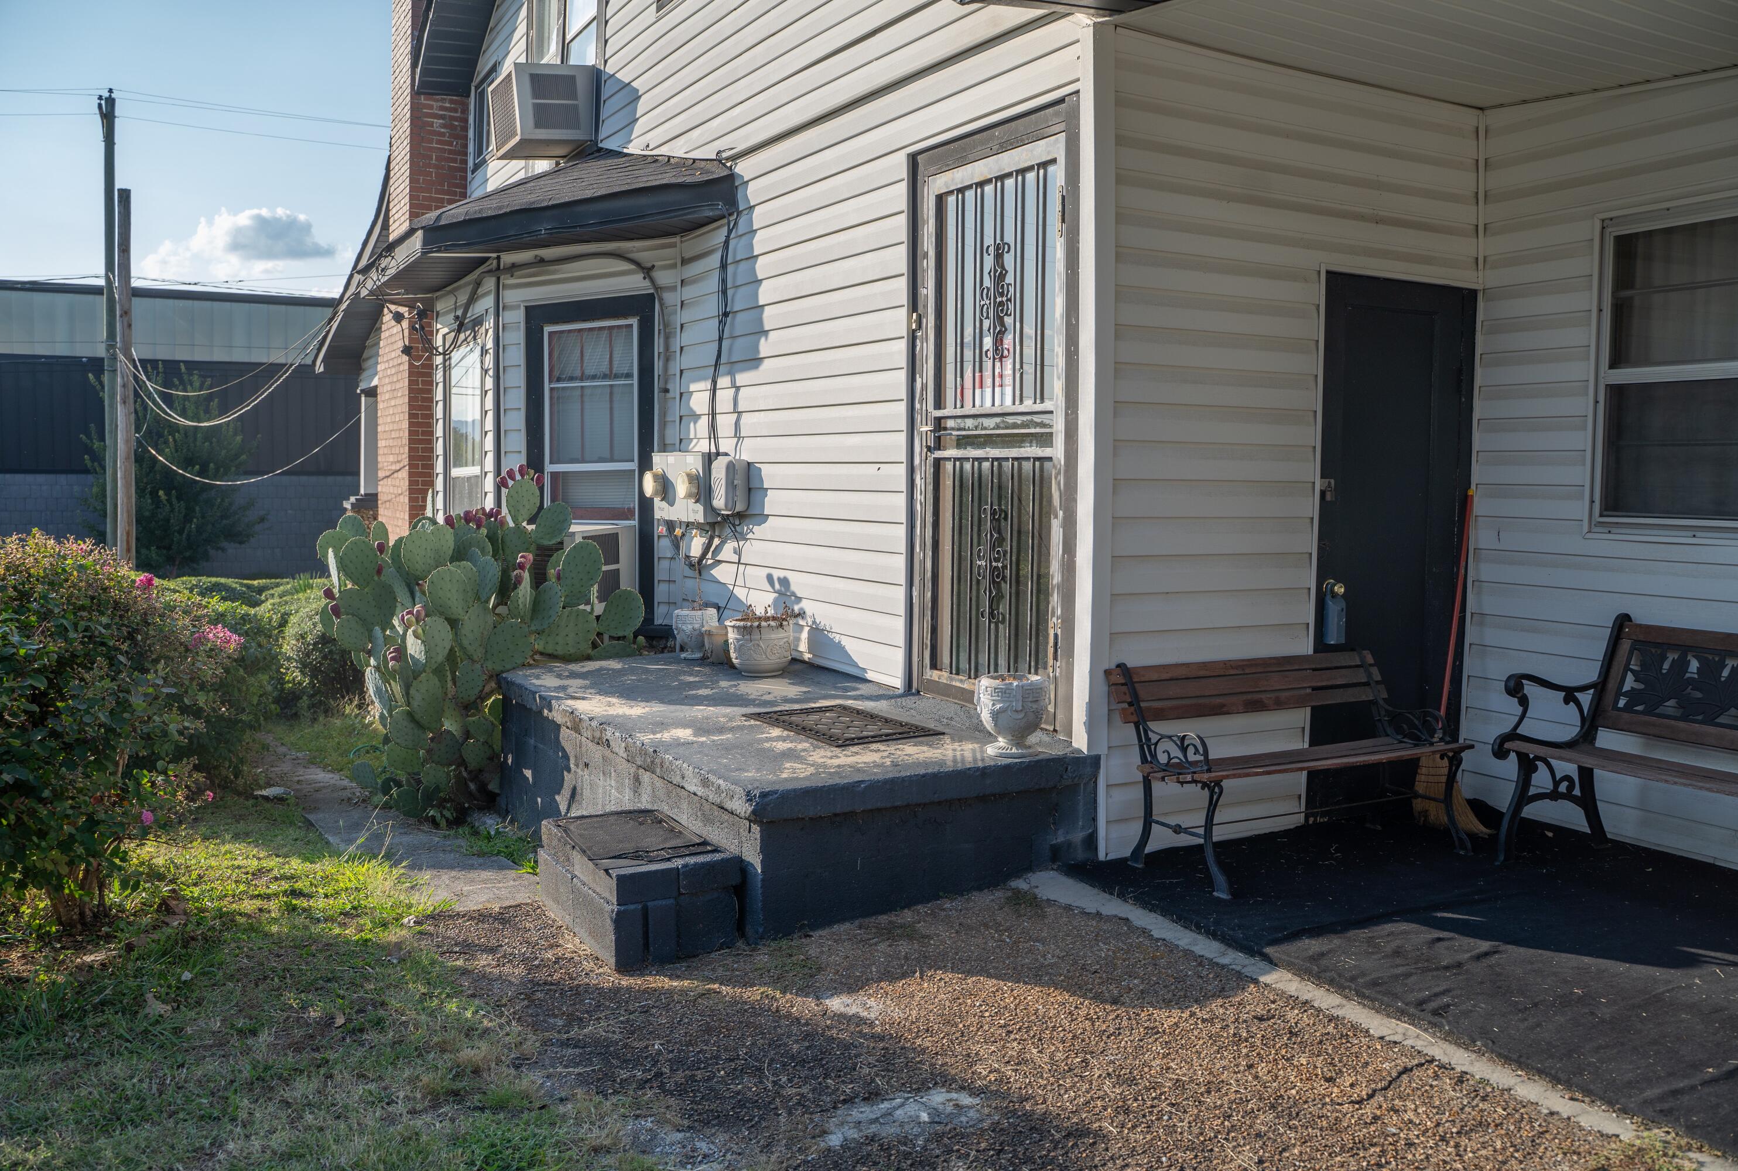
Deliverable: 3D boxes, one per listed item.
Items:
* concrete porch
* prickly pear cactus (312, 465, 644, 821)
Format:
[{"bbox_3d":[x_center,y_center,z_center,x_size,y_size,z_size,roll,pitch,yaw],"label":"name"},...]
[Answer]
[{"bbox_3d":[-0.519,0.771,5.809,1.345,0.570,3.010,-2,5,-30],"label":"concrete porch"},{"bbox_3d":[-1.786,0.198,6.250,1.380,1.490,1.200,-1,5,-16],"label":"prickly pear cactus"}]

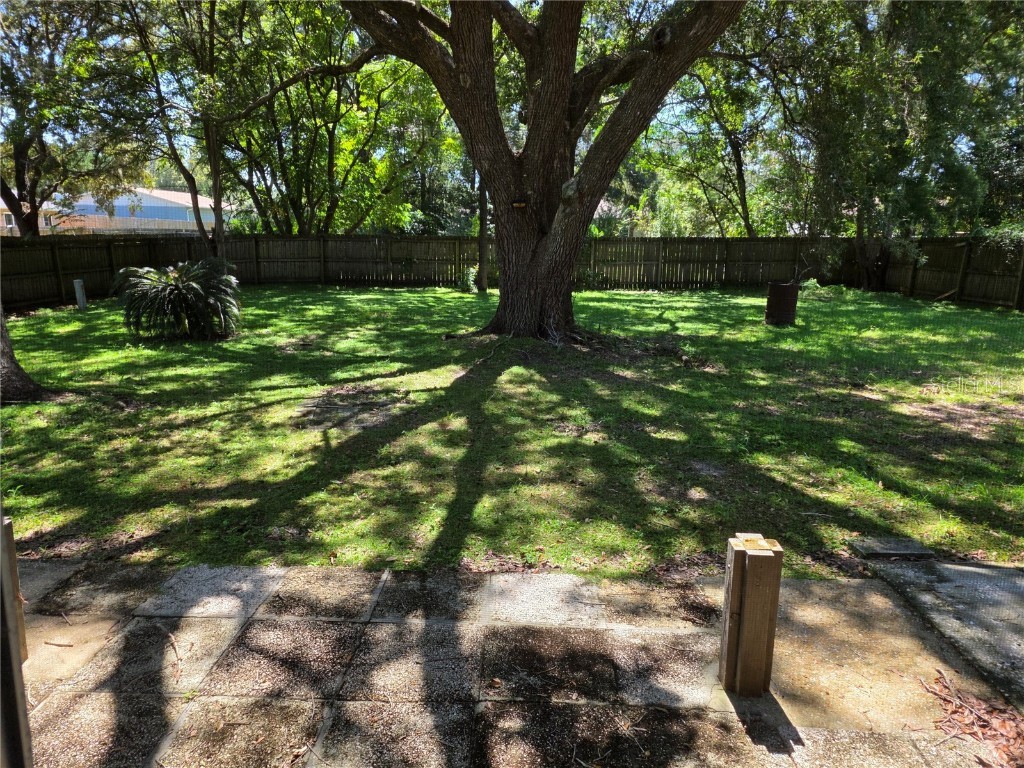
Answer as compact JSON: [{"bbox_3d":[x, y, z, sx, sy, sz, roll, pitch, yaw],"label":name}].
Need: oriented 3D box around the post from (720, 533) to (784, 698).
[{"bbox_3d":[0.864,0.843,2.476,0.165,0.554,0.165,1,12,4],"label":"post"}]

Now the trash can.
[{"bbox_3d":[5.466,-1.633,13.800,0.590,0.870,0.590,5,13,21],"label":"trash can"}]

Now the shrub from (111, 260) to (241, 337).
[{"bbox_3d":[-5.735,-1.462,11.700,1.970,1.240,1.950,-6,14,-25],"label":"shrub"}]

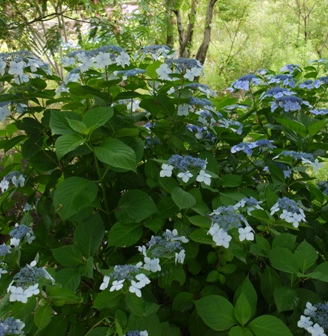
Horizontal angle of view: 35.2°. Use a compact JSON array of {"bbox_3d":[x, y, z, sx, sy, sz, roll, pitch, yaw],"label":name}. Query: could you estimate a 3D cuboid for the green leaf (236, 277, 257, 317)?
[{"bbox_3d":[0.196,0.300,1.200,0.050,0.092,0.025,3,-9,0],"label":"green leaf"}]

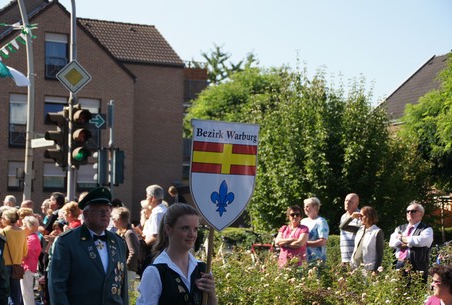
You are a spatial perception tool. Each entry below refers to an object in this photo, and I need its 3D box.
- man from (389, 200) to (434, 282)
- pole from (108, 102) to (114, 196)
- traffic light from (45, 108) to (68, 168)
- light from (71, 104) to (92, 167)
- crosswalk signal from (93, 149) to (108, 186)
[{"bbox_3d":[2.093,1.399,11.800,0.520,1.740,0.370,-1,-4,35],"label":"man"},{"bbox_3d":[-2.951,0.865,27.000,0.110,4.400,0.110,1,-3,0],"label":"pole"},{"bbox_3d":[-2.706,-0.224,16.700,0.340,0.930,0.260,2,-3,-22],"label":"traffic light"},{"bbox_3d":[-2.293,-0.254,16.600,0.260,0.930,0.340,2,-3,-27],"label":"light"},{"bbox_3d":[-3.240,0.395,27.000,0.330,0.920,0.260,-2,-4,45],"label":"crosswalk signal"}]

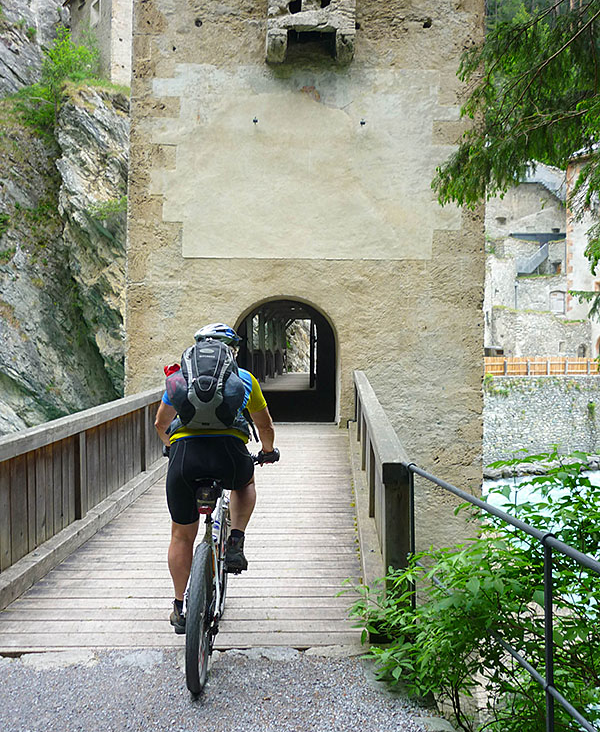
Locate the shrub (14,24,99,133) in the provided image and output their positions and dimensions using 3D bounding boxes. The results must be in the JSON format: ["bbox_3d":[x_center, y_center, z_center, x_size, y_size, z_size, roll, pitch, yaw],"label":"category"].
[{"bbox_3d":[-10.855,-12.816,34.000,3.700,4.600,3.300,0,2,0],"label":"shrub"}]

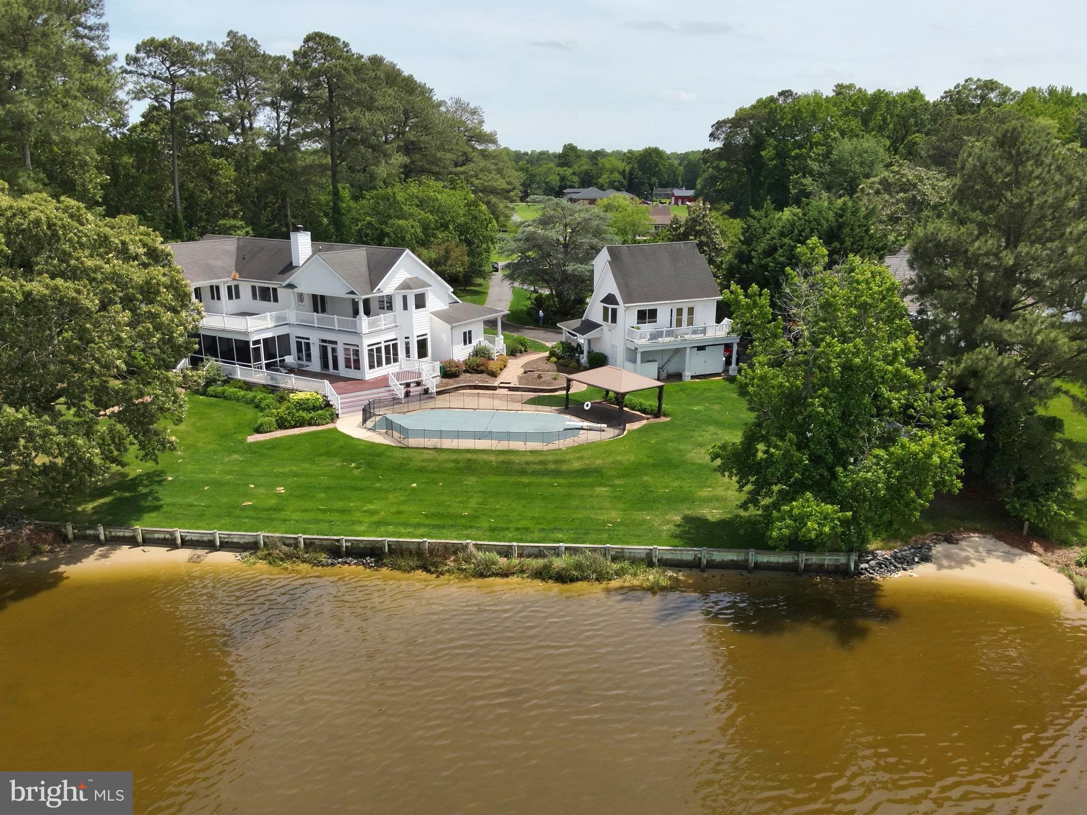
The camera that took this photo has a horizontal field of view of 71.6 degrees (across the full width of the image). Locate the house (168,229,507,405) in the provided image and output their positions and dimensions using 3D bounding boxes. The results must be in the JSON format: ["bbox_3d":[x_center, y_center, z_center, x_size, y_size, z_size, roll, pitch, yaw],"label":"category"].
[{"bbox_3d":[-21.328,-10.066,67.689,28.500,11.200,21.500,10,20,29],"label":"house"}]

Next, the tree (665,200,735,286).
[{"bbox_3d":[17.161,-15.938,82.999,7.670,13.360,7.670,0,17,0],"label":"tree"}]

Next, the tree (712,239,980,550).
[{"bbox_3d":[16.380,-1.663,40.834,14.060,14.630,14.060,0,17,0],"label":"tree"}]

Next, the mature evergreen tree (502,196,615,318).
[{"bbox_3d":[1.749,-17.847,88.689,13.190,13.650,13.190,0,17,0],"label":"mature evergreen tree"}]

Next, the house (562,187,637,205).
[{"bbox_3d":[23.980,-86.352,308.251,31.000,7.410,17.000,1,17,5],"label":"house"}]

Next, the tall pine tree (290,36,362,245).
[{"bbox_3d":[-24.749,-26.718,88.036,8.130,30.980,8.130,0,17,0],"label":"tall pine tree"}]

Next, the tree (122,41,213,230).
[{"bbox_3d":[-43.331,-26.927,89.019,10.730,30.800,10.730,0,17,0],"label":"tree"}]

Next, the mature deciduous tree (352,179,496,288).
[{"bbox_3d":[-16.572,-23.671,104.682,19.450,15.310,19.450,0,17,0],"label":"mature deciduous tree"}]

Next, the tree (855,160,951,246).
[{"bbox_3d":[46.702,-22.748,97.640,12.320,17.720,12.320,0,17,0],"label":"tree"}]

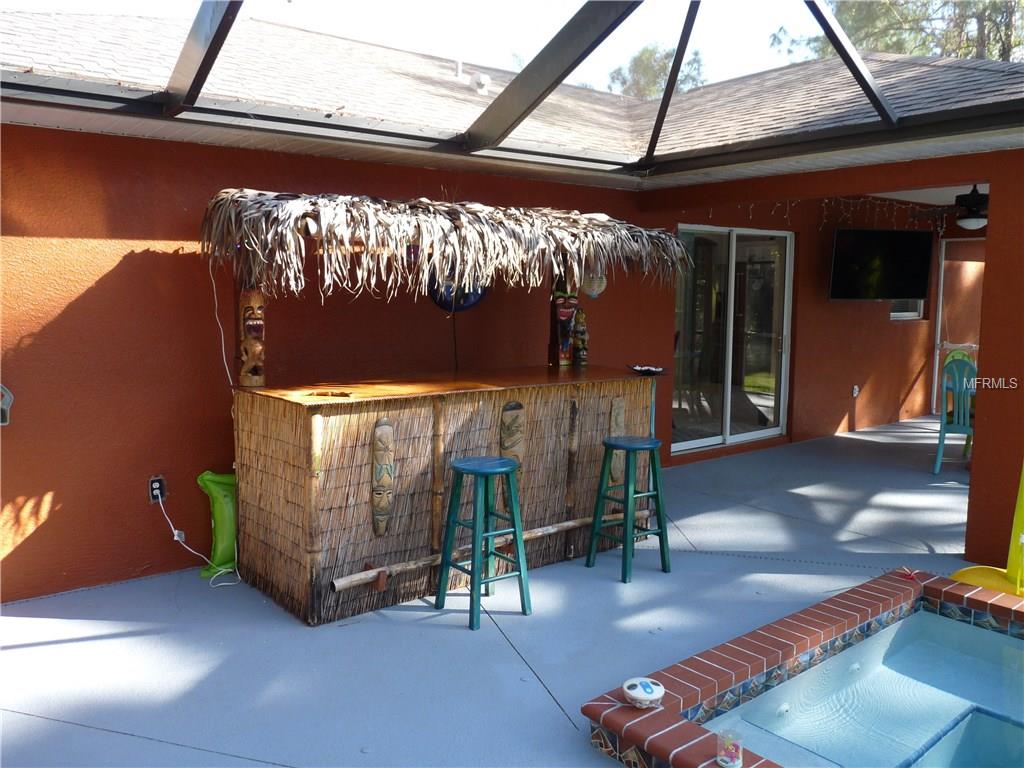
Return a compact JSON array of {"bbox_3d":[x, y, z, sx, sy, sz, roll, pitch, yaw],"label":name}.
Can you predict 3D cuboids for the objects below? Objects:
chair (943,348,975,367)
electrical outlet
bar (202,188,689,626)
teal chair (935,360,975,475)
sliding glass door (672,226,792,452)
[{"bbox_3d":[4.223,0.177,7.603,0.500,0.975,0.570,4,8,32],"label":"chair"},{"bbox_3d":[-1.943,0.582,4.386,0.082,0.132,0.030,-5,8,-37],"label":"electrical outlet"},{"bbox_3d":[-0.243,-0.009,4.570,2.565,2.063,1.174,-5,8,-35],"label":"bar"},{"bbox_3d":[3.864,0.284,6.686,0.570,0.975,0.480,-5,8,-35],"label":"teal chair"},{"bbox_3d":[2.070,-0.424,7.561,1.815,2.042,0.100,-5,8,-37],"label":"sliding glass door"}]

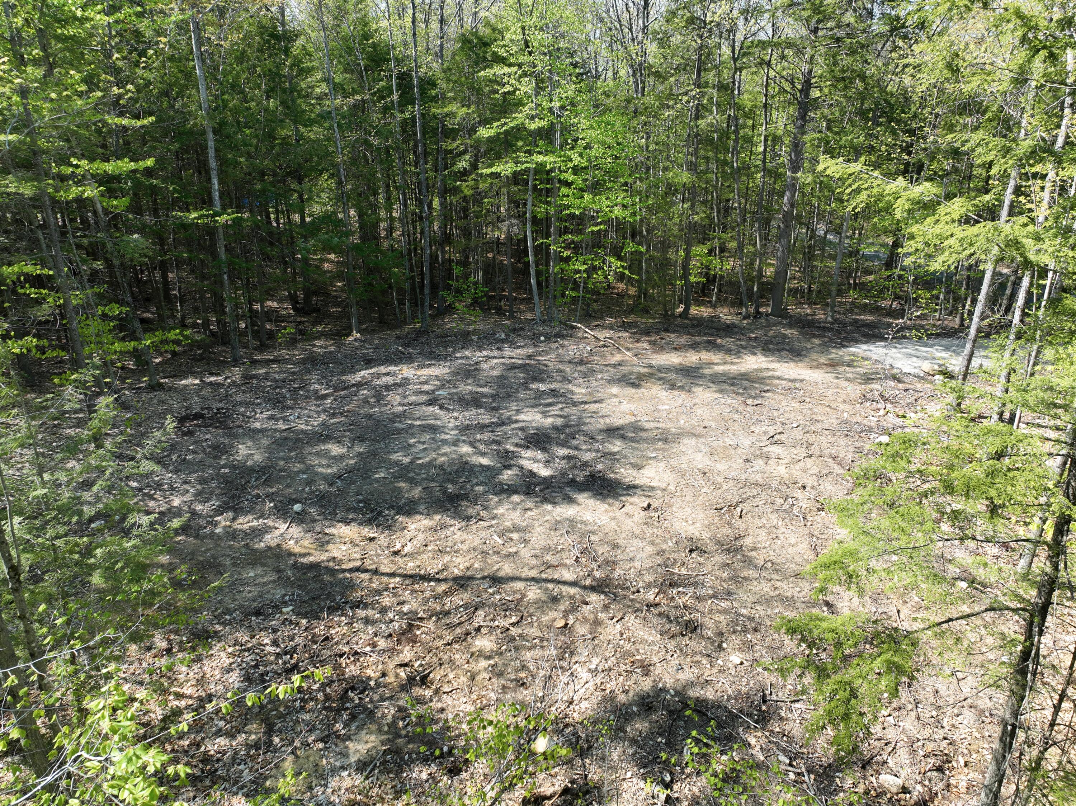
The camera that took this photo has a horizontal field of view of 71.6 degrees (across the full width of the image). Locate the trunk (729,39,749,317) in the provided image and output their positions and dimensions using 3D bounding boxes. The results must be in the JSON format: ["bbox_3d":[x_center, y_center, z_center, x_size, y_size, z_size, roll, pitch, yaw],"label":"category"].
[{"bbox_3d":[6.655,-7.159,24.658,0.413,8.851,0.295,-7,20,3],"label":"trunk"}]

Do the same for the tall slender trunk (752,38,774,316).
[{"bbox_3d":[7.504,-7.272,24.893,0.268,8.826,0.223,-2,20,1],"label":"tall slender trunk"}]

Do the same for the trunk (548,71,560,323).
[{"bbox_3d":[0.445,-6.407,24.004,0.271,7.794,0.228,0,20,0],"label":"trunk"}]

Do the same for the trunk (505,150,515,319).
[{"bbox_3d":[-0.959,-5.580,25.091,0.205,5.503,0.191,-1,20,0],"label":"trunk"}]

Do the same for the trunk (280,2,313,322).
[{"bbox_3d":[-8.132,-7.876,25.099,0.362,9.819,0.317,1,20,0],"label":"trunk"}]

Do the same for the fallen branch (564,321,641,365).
[{"bbox_3d":[1.962,-1.975,22.963,0.350,0.220,5.092,-8,21,-21],"label":"fallen branch"}]

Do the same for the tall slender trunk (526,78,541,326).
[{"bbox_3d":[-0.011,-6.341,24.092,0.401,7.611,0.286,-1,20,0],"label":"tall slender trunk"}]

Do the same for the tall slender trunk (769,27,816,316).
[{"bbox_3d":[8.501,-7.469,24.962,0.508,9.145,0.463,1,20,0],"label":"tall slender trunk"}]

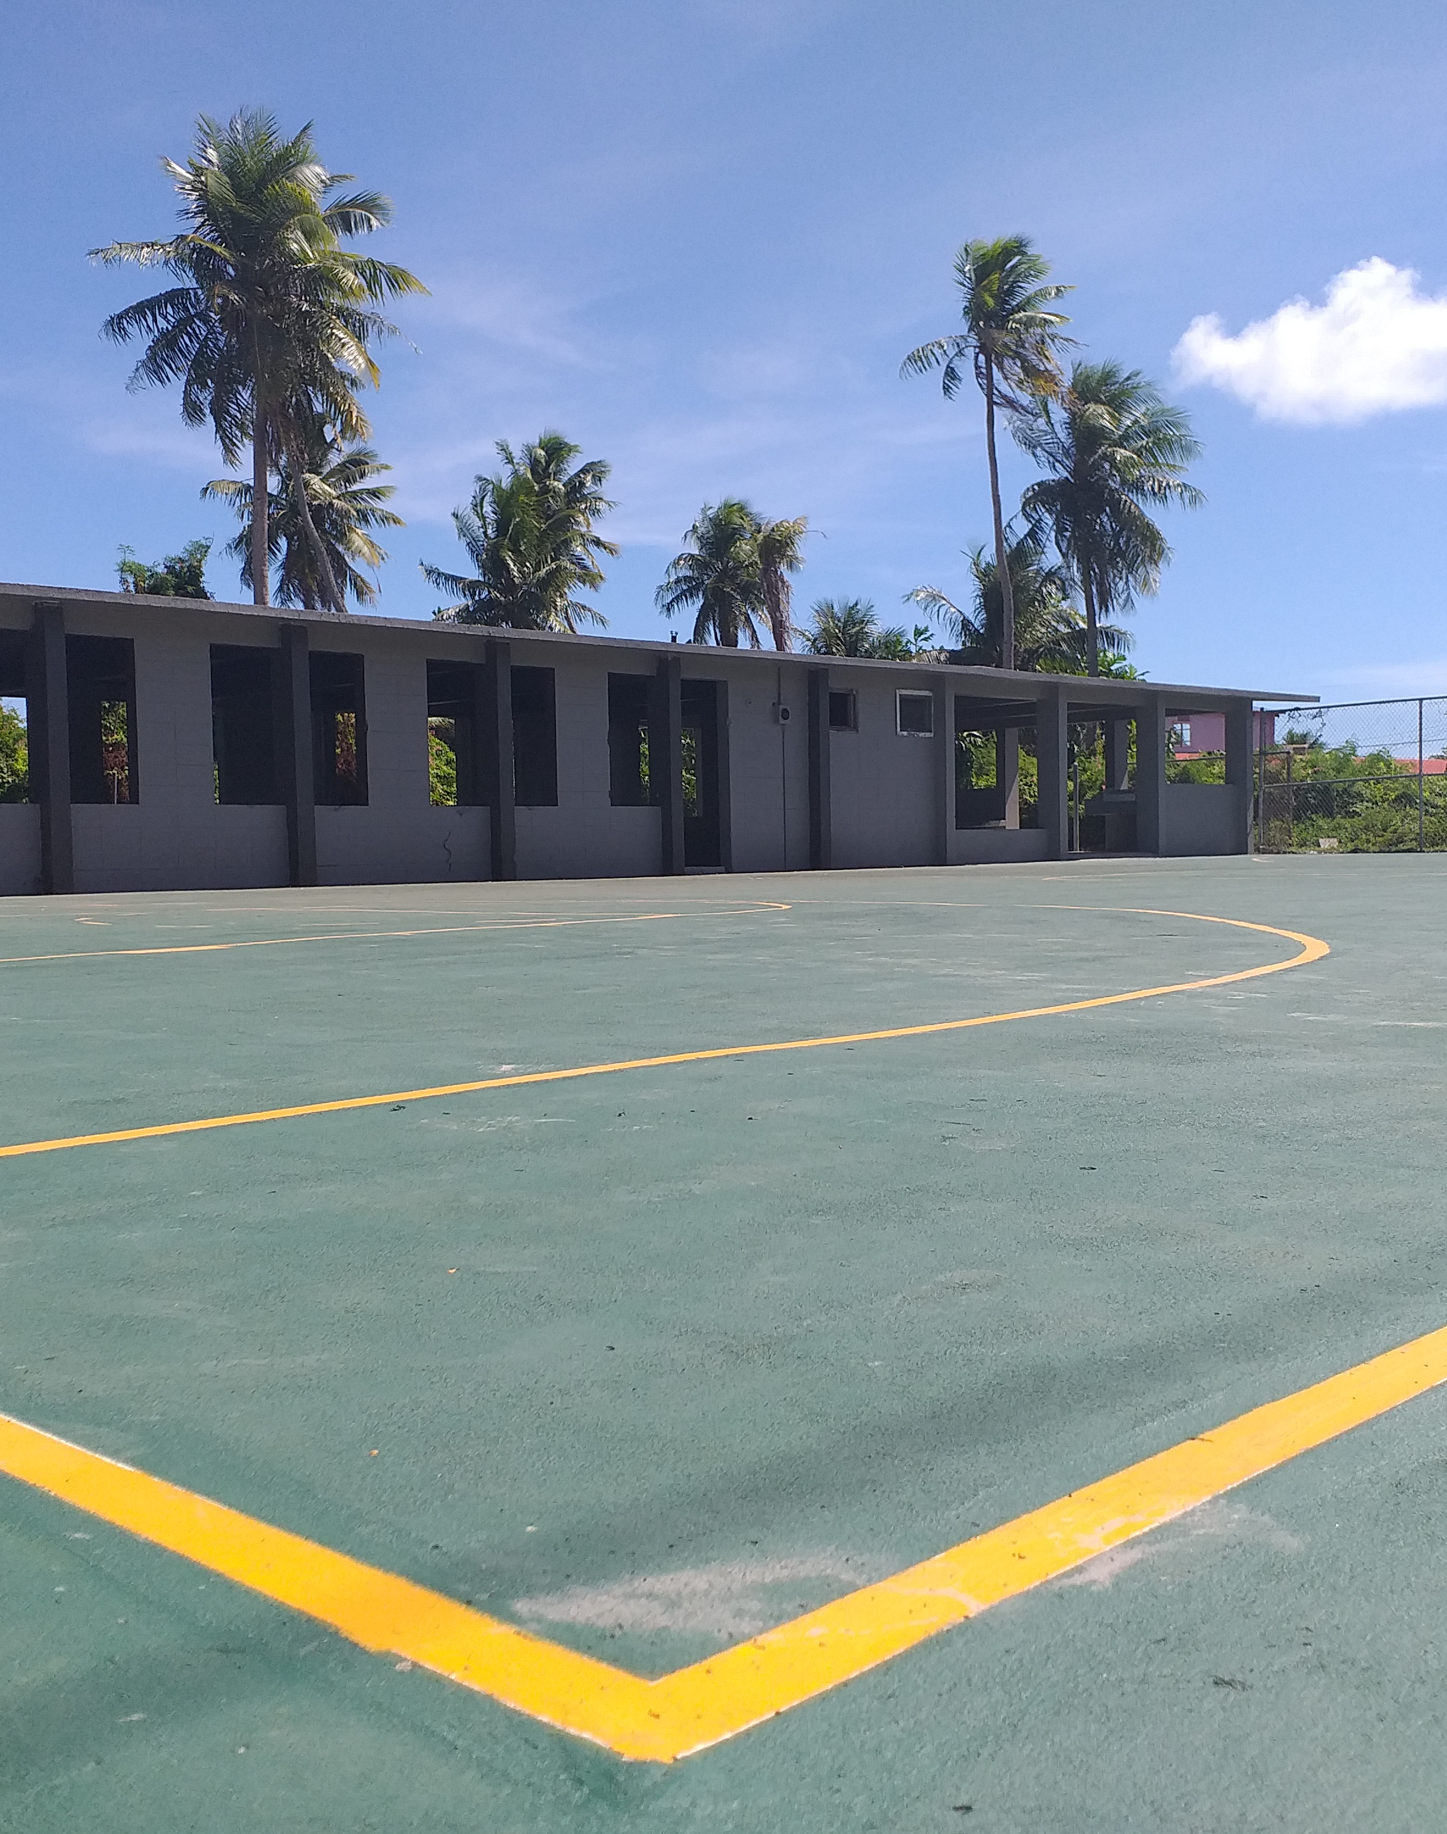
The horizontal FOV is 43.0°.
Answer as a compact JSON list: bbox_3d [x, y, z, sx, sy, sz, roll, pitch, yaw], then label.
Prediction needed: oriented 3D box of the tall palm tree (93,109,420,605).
[{"bbox_3d":[-9.321,-8.590,37.158,6.600,15.341,6.400,-1,2,0],"label":"tall palm tree"}]

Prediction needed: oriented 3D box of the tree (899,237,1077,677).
[{"bbox_3d":[6.897,-9.521,47.226,4.500,15.725,4.500,-1,2,0],"label":"tree"}]

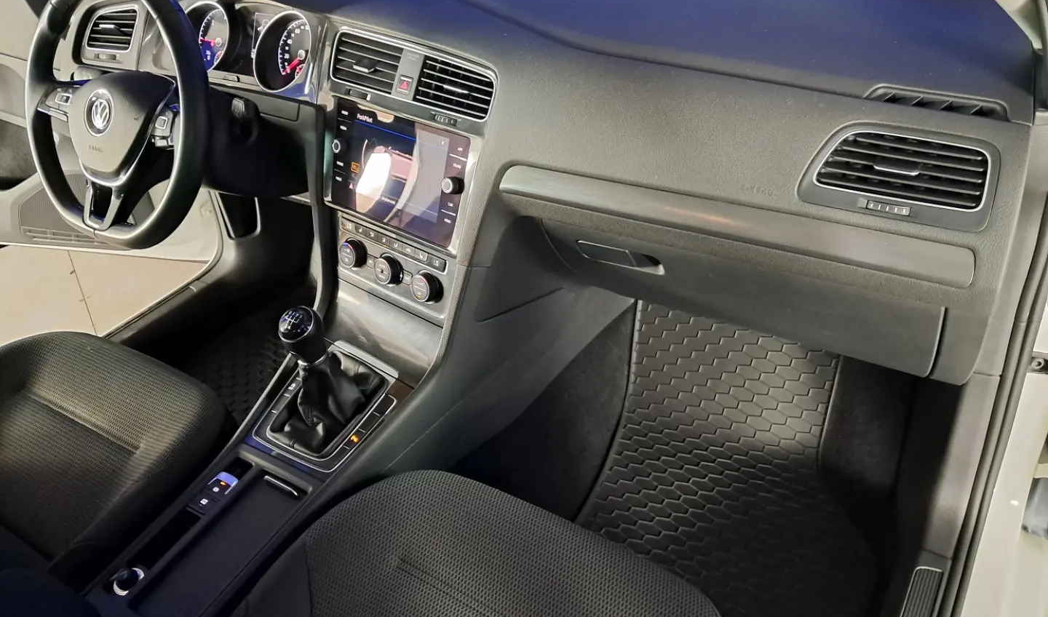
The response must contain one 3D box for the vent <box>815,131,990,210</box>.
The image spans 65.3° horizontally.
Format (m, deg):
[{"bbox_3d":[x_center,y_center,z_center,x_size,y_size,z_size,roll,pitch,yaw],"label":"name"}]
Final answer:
[{"bbox_3d":[0.340,-0.127,0.738,0.143,0.055,0.032,17,20,28],"label":"vent"}]

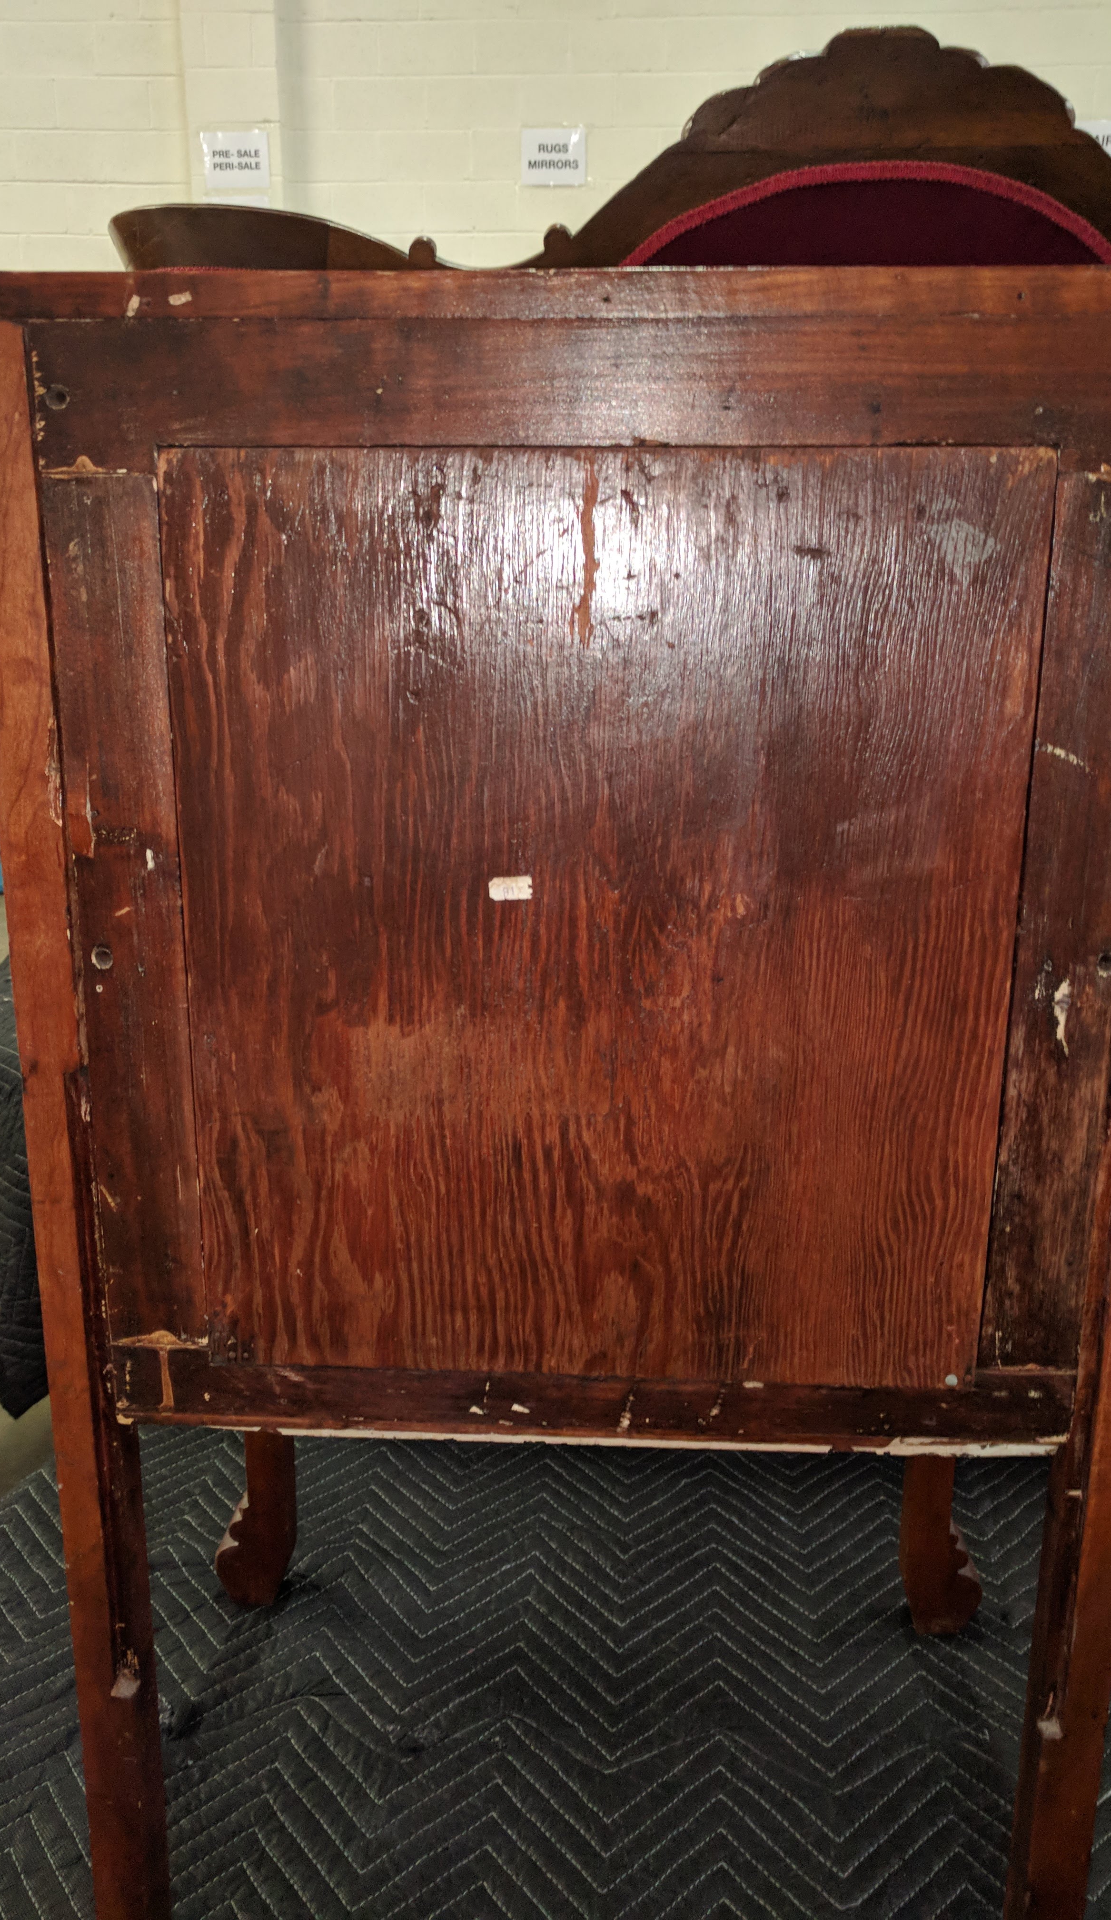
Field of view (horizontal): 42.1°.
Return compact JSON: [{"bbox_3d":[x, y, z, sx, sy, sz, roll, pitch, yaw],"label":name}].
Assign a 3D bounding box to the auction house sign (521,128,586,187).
[{"bbox_3d":[-0.008,-3.523,6.330,0.279,0.216,0.010,1,16,2],"label":"auction house sign"}]

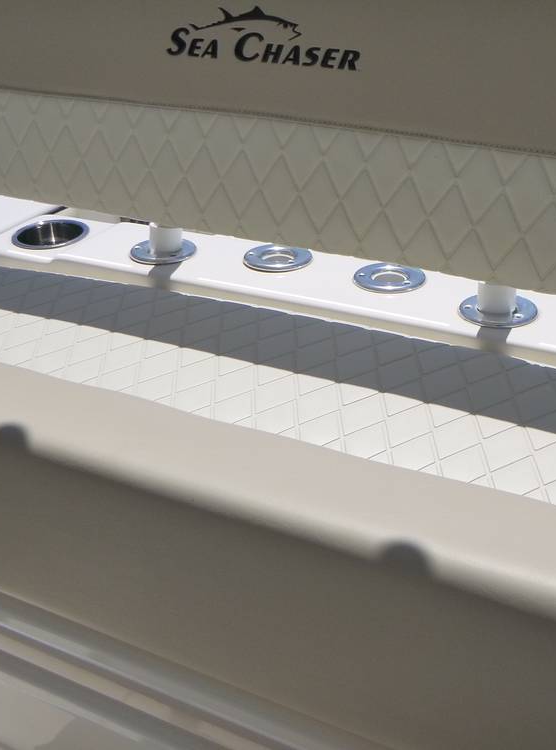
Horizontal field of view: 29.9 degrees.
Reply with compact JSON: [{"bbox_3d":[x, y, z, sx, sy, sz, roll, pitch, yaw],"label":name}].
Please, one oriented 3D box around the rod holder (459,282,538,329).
[{"bbox_3d":[0.249,-0.093,1.168,0.086,0.050,0.086,13,33,24],"label":"rod holder"}]

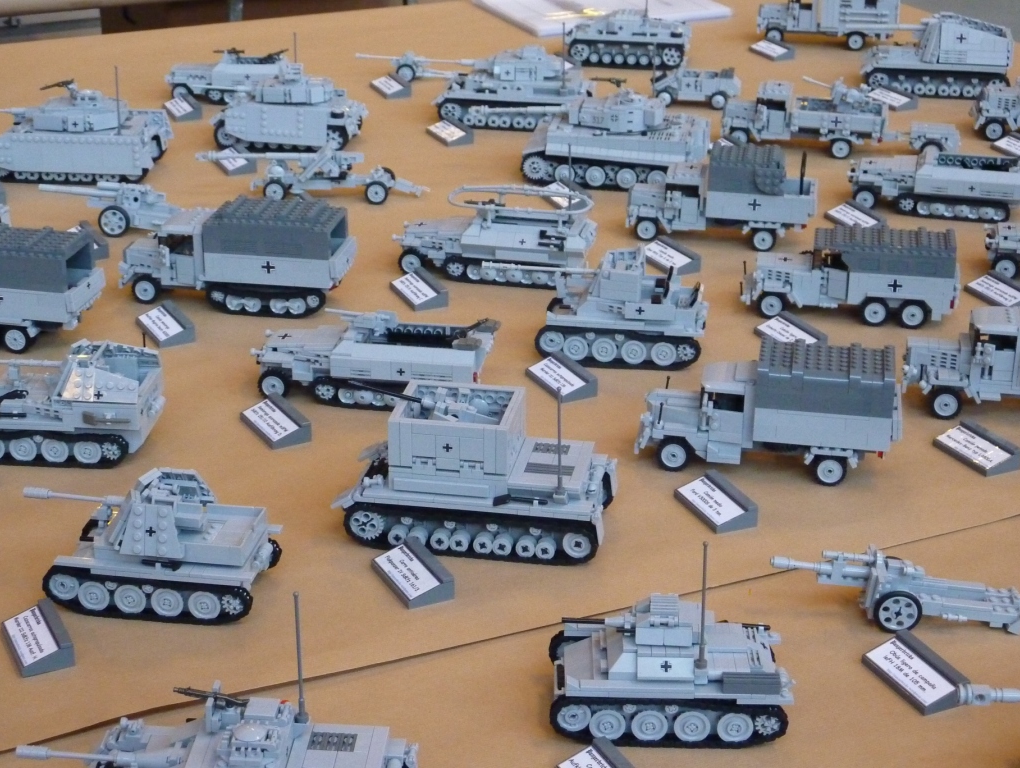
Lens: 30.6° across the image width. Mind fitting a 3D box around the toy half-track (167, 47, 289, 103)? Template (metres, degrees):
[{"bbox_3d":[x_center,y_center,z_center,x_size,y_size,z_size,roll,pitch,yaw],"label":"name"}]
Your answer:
[{"bbox_3d":[-0.335,-0.372,2.229,0.147,0.063,0.060,4,25,7],"label":"toy half-track"}]

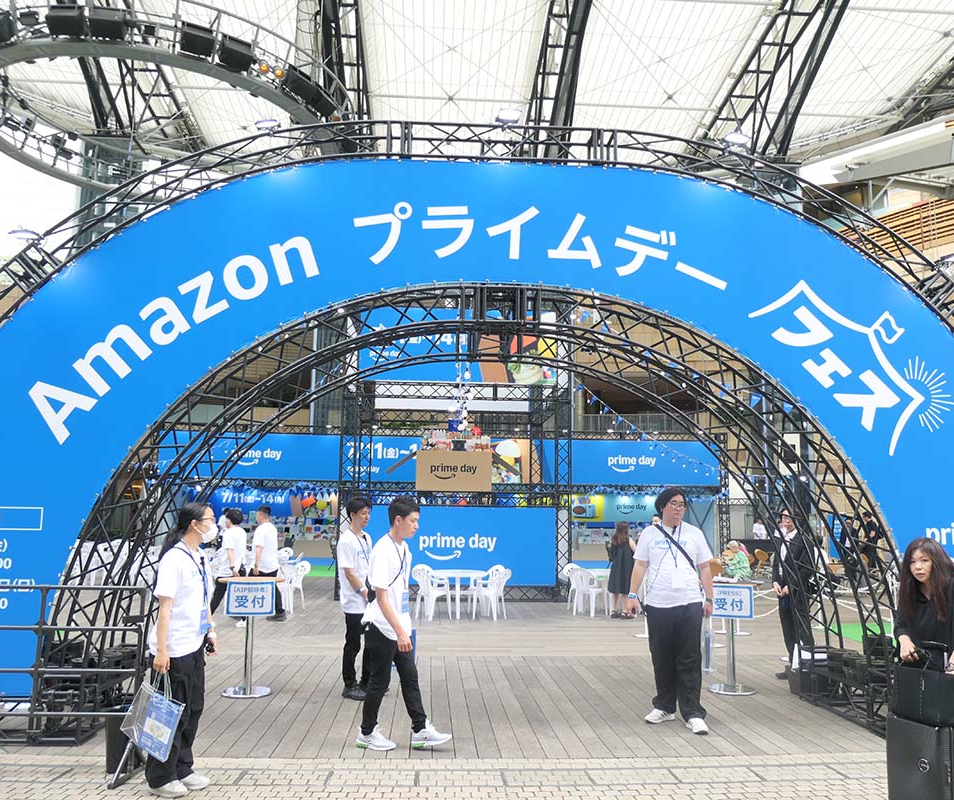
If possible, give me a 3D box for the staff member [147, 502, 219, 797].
[{"bbox_3d":[-1.697,1.423,4.712,0.380,1.630,0.460,1,-9,-1],"label":"staff member"}]

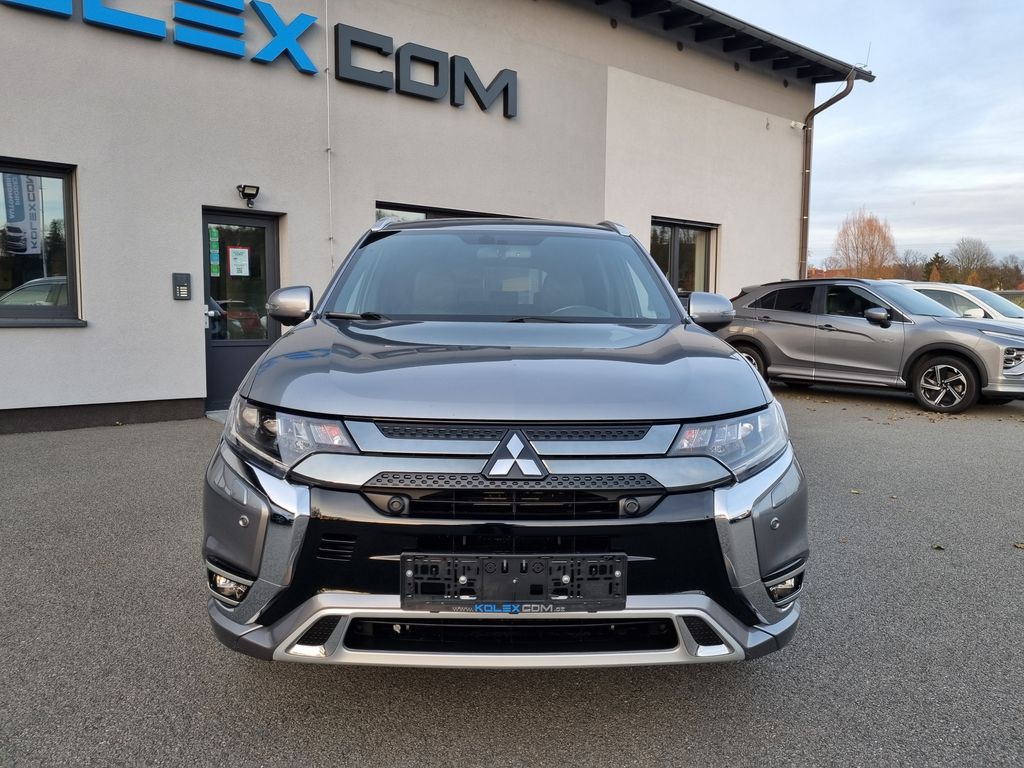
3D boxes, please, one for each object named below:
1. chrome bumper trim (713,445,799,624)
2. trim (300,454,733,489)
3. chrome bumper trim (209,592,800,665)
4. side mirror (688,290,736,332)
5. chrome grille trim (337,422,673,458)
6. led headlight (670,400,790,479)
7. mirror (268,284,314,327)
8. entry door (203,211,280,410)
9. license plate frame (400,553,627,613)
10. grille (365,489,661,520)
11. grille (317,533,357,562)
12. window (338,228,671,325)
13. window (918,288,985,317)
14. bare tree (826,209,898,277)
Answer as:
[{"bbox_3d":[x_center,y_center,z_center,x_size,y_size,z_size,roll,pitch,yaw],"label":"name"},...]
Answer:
[{"bbox_3d":[0.635,0.401,2.035,0.310,0.435,0.300,0,5,-2],"label":"chrome bumper trim"},{"bbox_3d":[0.006,0.207,1.873,1.120,0.090,0.150,0,5,-2],"label":"trim"},{"bbox_3d":[0.000,0.580,1.989,1.600,0.205,0.350,0,5,-2],"label":"chrome bumper trim"},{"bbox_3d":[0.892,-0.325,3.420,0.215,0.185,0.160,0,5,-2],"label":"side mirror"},{"bbox_3d":[0.009,0.137,1.877,0.850,0.085,0.120,0,5,-2],"label":"chrome grille trim"},{"bbox_3d":[0.581,0.155,2.046,0.440,0.180,0.370,0,5,-2],"label":"led headlight"},{"bbox_3d":[-0.978,-0.341,3.389,0.205,0.172,0.150,0,5,-2],"label":"mirror"},{"bbox_3d":[-3.102,-0.815,8.811,0.950,2.180,0.100,-3,6,-38],"label":"entry door"},{"bbox_3d":[0.005,0.468,1.815,0.530,0.140,0.025,0,5,-2],"label":"license plate frame"},{"bbox_3d":[0.007,0.297,1.880,0.740,0.080,0.100,0,5,-2],"label":"grille"},{"bbox_3d":[-0.427,0.398,1.870,0.100,0.073,0.040,1,5,8],"label":"grille"},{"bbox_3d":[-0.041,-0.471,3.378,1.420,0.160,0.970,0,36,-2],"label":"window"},{"bbox_3d":[6.544,-1.214,11.450,0.080,0.440,1.000,14,-5,-38],"label":"window"},{"bbox_3d":[32.035,-10.672,70.512,5.700,11.014,5.700,0,5,-2],"label":"bare tree"}]

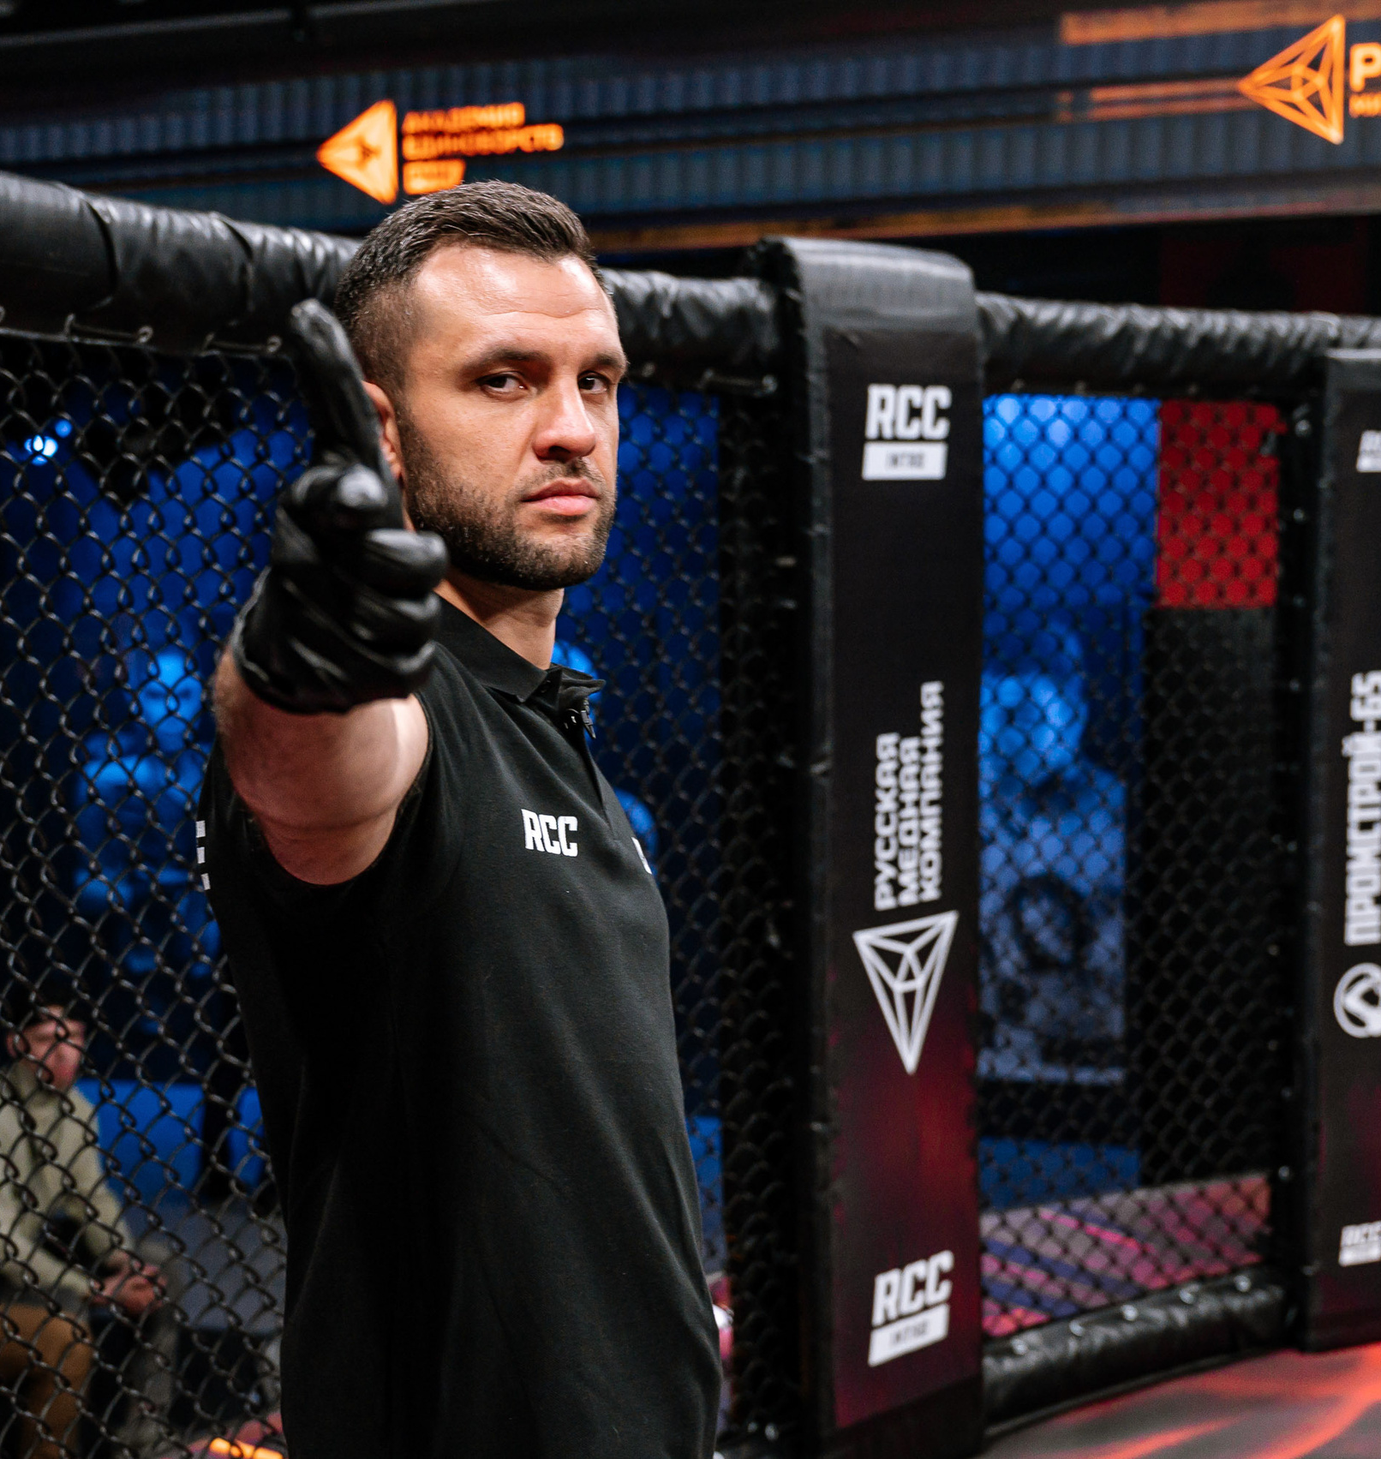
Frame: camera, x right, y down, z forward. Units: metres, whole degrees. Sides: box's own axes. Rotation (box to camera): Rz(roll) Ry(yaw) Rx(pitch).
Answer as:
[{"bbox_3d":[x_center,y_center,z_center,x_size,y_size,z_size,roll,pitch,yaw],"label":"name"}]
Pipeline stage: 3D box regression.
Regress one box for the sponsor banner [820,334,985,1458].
[{"bbox_3d":[0.322,0.232,3.169,0.312,1.657,0.040,-5,8,-37],"label":"sponsor banner"}]

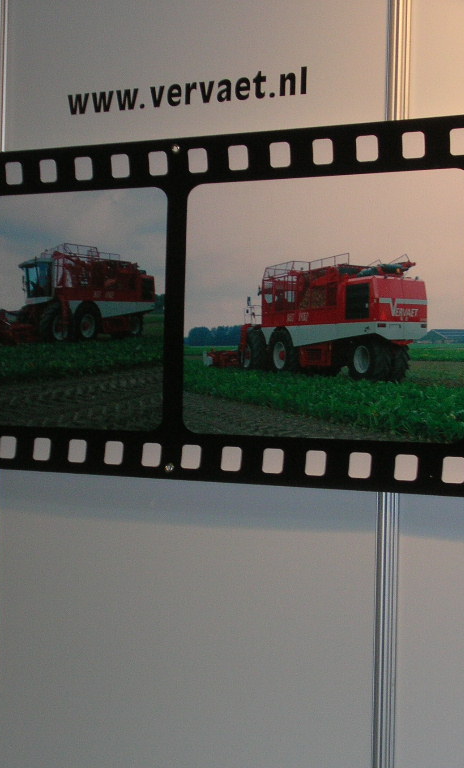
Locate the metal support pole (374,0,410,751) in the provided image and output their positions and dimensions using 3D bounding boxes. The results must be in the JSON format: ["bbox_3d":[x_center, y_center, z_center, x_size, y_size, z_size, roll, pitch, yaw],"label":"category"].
[{"bbox_3d":[0.266,0.451,3.532,0.040,2.500,0.040,1,0,39],"label":"metal support pole"}]

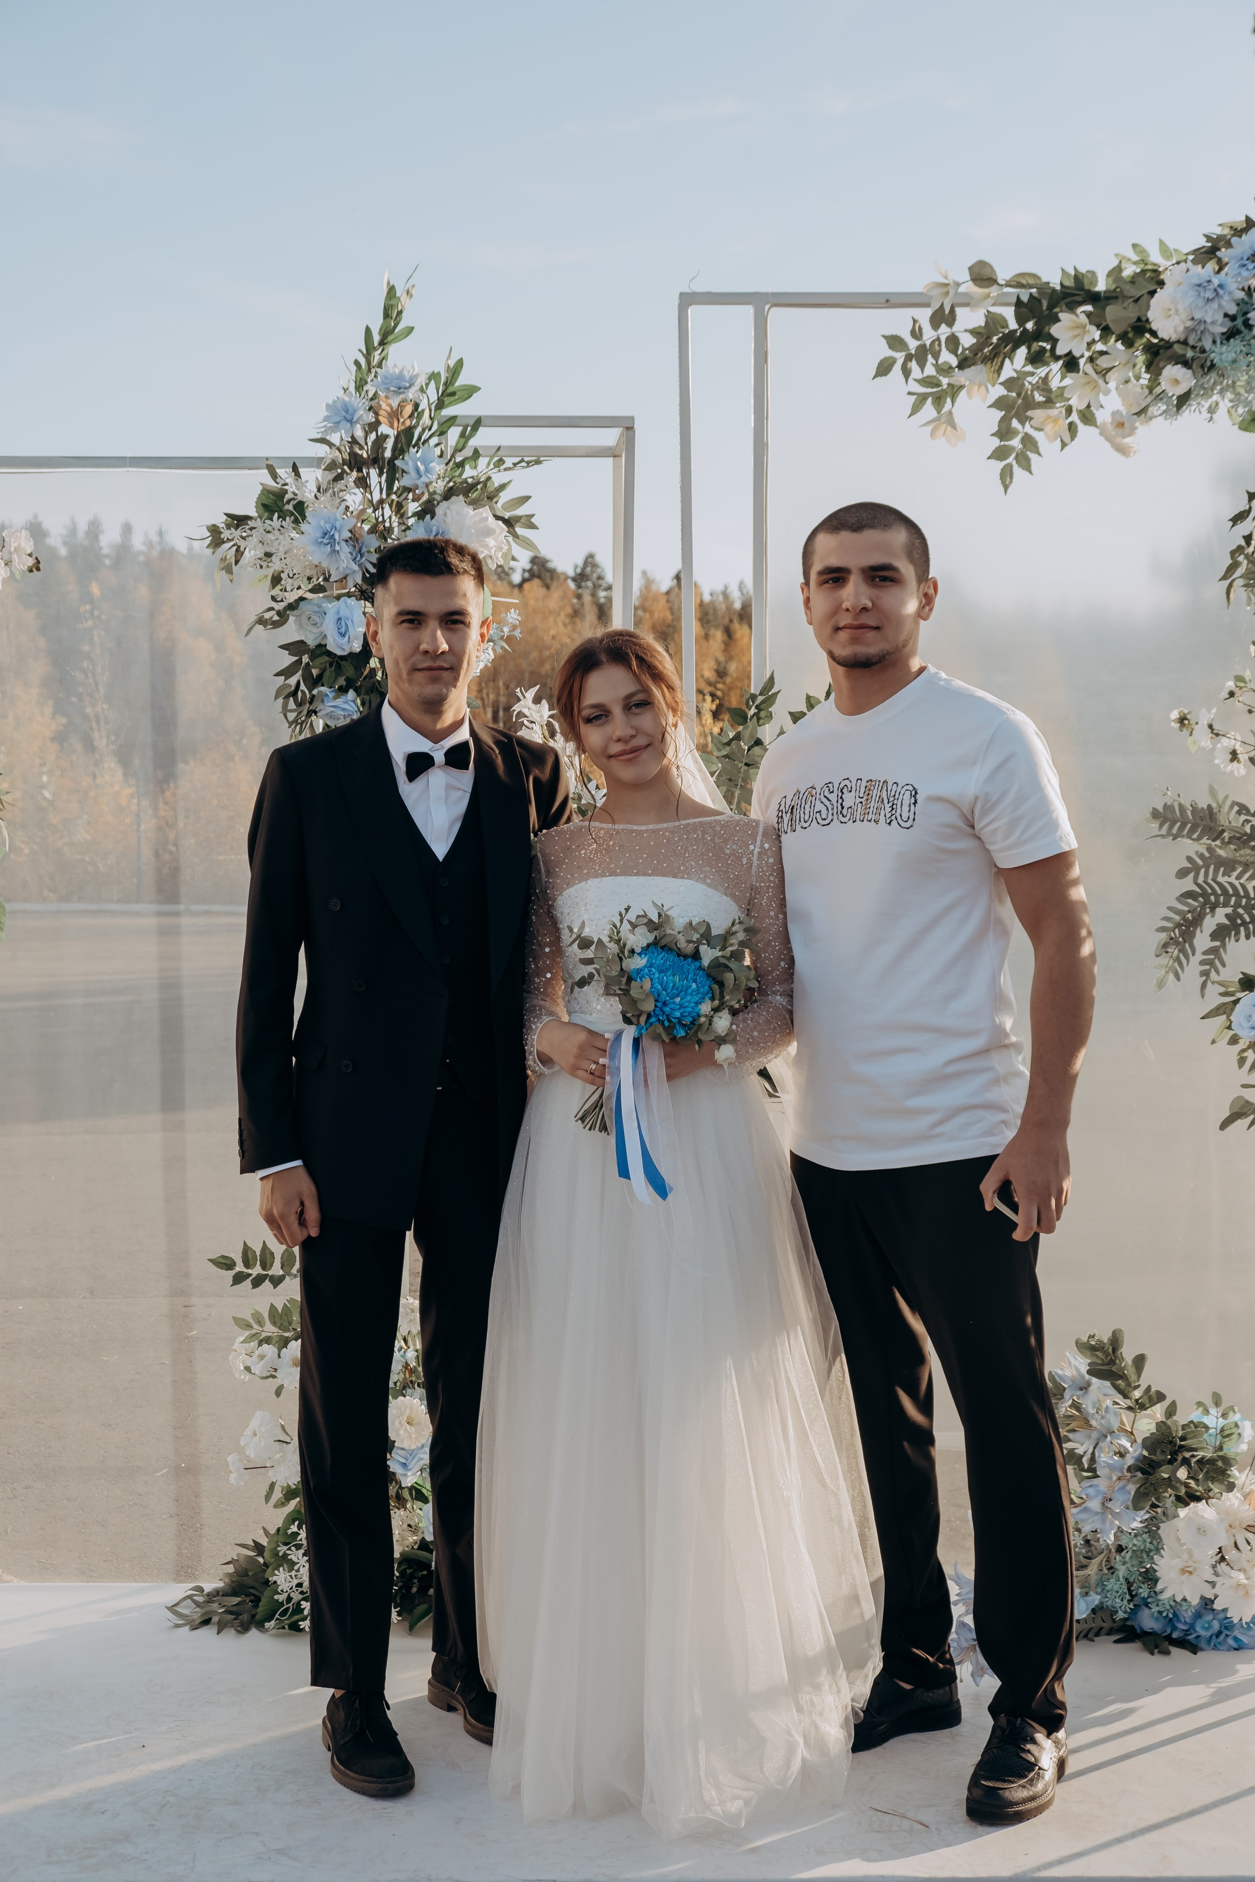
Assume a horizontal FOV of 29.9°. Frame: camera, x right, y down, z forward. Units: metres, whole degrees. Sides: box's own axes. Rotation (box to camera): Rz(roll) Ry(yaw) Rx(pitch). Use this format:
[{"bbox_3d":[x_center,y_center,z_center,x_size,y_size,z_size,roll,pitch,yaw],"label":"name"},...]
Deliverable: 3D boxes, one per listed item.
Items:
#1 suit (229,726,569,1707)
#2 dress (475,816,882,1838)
[{"bbox_3d":[-0.327,0.375,3.460,0.480,1.438,0.310,0,1,-12],"label":"suit"},{"bbox_3d":[0.070,0.507,3.414,0.560,1.377,0.560,0,1,-2],"label":"dress"}]

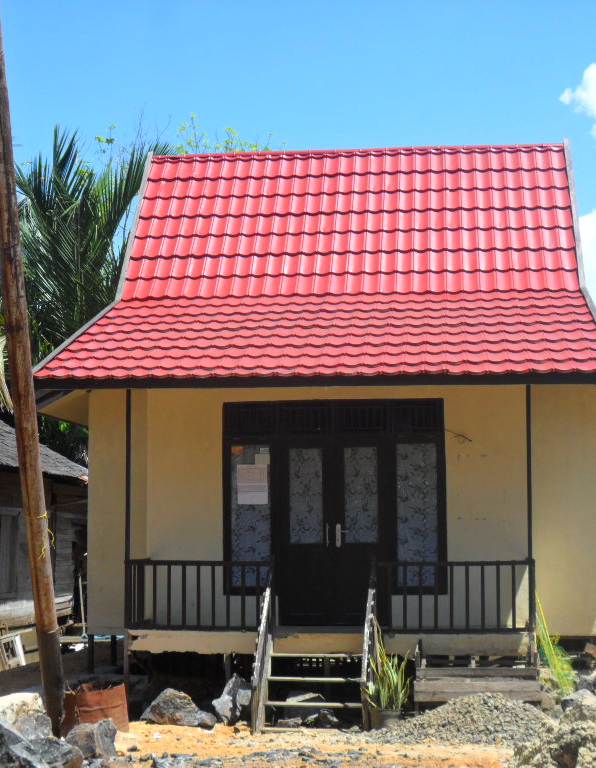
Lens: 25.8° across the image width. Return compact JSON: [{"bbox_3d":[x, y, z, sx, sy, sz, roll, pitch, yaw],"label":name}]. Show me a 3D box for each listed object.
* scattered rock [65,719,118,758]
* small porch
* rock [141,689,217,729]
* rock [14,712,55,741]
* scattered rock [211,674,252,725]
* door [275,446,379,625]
[{"bbox_3d":[-1.745,2.996,11.000,0.420,0.320,0.400,-1,-6,6],"label":"scattered rock"},{"bbox_3d":[0.333,2.323,13.670,4.180,0.970,1.120,-1,-6,6],"label":"small porch"},{"bbox_3d":[-1.148,3.116,12.500,0.680,0.360,0.500,-1,-6,6],"label":"rock"},{"bbox_3d":[-2.288,2.973,11.300,0.320,0.230,0.320,-1,-6,6],"label":"rock"},{"bbox_3d":[-0.646,3.066,12.650,0.380,0.460,0.380,-1,-6,6],"label":"scattered rock"},{"bbox_3d":[0.338,1.657,14.330,1.140,2.030,0.100,-1,-6,6],"label":"door"}]

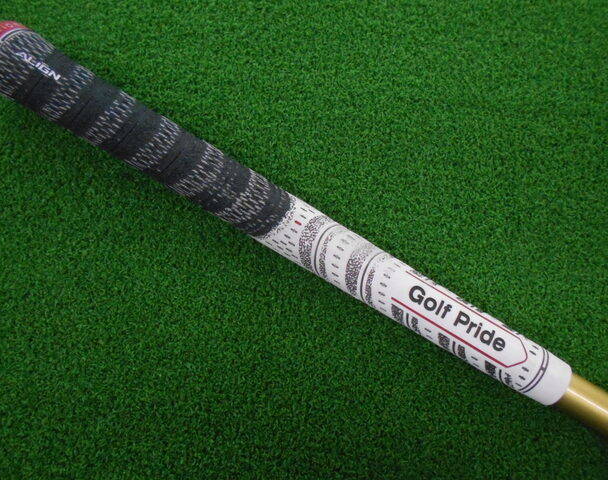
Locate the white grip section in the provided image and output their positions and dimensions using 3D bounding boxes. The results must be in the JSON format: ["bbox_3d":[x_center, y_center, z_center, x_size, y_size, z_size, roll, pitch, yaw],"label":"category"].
[{"bbox_3d":[0.043,0.024,0.194,0.132,0.024,0.024,31,85,3],"label":"white grip section"}]

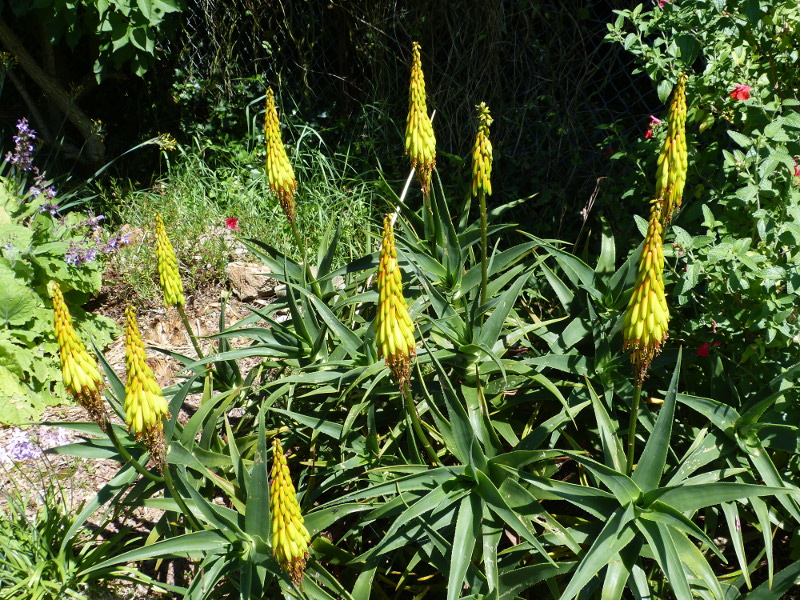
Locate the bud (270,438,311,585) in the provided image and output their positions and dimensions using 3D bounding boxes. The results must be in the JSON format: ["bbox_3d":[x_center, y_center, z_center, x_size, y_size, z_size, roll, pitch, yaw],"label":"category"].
[{"bbox_3d":[-0.185,0.356,1.620,0.062,0.292,0.060,-4,24,2],"label":"bud"}]

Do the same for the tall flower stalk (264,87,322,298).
[{"bbox_3d":[-0.238,-0.231,2.180,0.074,0.498,0.068,-8,24,3],"label":"tall flower stalk"}]

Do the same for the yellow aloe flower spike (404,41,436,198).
[{"bbox_3d":[0.048,-0.393,2.150,0.068,0.343,0.066,-3,24,1],"label":"yellow aloe flower spike"}]

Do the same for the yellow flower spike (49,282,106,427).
[{"bbox_3d":[-0.559,0.100,1.700,0.066,0.278,0.064,-7,24,3],"label":"yellow flower spike"}]

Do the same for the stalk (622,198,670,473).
[{"bbox_3d":[0.395,0.071,1.560,0.076,0.487,0.074,-2,24,1],"label":"stalk"}]

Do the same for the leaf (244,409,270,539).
[{"bbox_3d":[-0.245,0.306,1.700,0.040,0.245,0.030,4,6,-2],"label":"leaf"}]

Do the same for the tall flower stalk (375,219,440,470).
[{"bbox_3d":[0.013,0.083,1.720,0.080,0.498,0.070,-7,24,3],"label":"tall flower stalk"}]

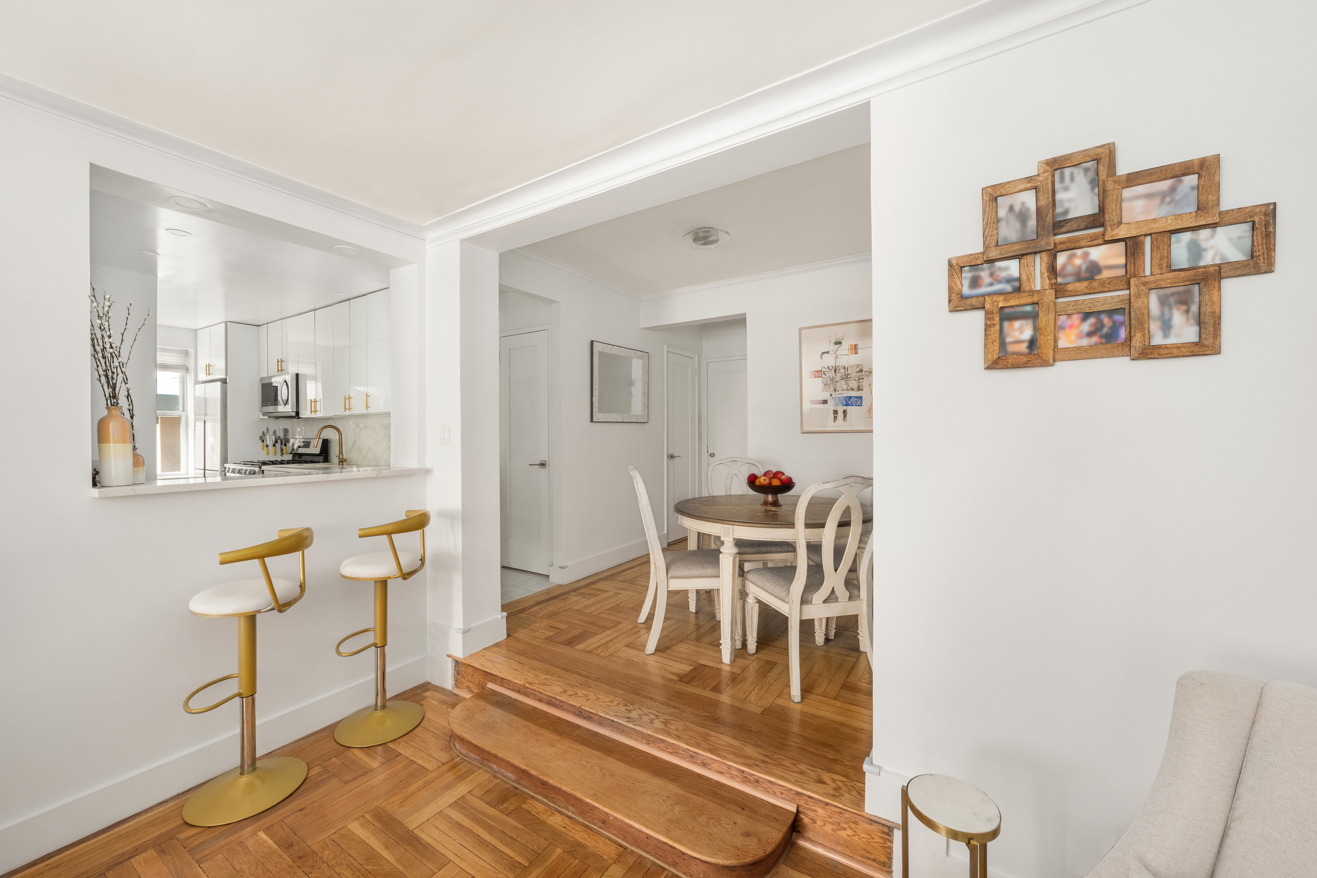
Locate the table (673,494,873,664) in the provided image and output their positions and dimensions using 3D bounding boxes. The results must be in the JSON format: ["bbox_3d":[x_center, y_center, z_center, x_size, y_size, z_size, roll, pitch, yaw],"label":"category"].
[{"bbox_3d":[0.678,0.792,3.135,1.190,0.760,1.360,0,0,-8],"label":"table"}]

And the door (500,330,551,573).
[{"bbox_3d":[-1.206,0.124,4.647,0.620,2.145,0.045,0,0,33],"label":"door"}]

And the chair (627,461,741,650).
[{"bbox_3d":[0.145,0.665,3.063,0.630,1.015,0.490,0,0,-7],"label":"chair"}]

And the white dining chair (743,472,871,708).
[{"bbox_3d":[0.784,0.682,2.608,0.510,1.030,0.650,0,0,-11],"label":"white dining chair"}]

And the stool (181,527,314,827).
[{"bbox_3d":[-1.636,0.891,2.062,0.440,1.030,0.490,0,0,-16],"label":"stool"}]

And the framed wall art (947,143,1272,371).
[{"bbox_3d":[1.115,-0.469,1.323,0.634,0.550,0.030,0,0,33],"label":"framed wall art"}]

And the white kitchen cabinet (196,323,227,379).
[{"bbox_3d":[-4.673,-0.934,5.783,0.850,0.560,0.600,0,0,33],"label":"white kitchen cabinet"}]

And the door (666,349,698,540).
[{"bbox_3d":[0.244,0.090,5.756,0.050,2.060,0.590,0,0,33],"label":"door"}]

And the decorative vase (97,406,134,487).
[{"bbox_3d":[-2.087,0.027,1.970,0.095,0.305,0.095,0,0,33],"label":"decorative vase"}]

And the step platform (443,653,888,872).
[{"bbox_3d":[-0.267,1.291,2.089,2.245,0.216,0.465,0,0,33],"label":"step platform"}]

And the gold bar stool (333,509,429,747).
[{"bbox_3d":[-1.346,0.878,2.518,0.440,1.050,0.550,0,0,-7],"label":"gold bar stool"}]

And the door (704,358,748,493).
[{"bbox_3d":[0.925,0.119,5.904,0.760,2.050,0.050,0,0,33],"label":"door"}]

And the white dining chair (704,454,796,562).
[{"bbox_3d":[0.652,0.675,3.796,0.500,1.030,0.640,0,0,-12],"label":"white dining chair"}]

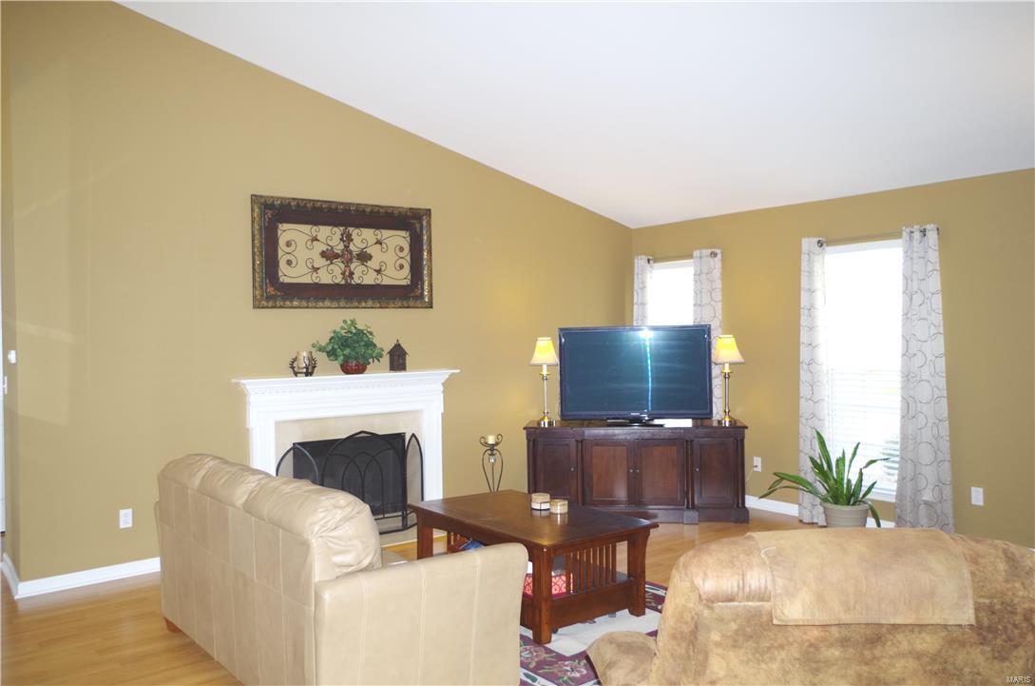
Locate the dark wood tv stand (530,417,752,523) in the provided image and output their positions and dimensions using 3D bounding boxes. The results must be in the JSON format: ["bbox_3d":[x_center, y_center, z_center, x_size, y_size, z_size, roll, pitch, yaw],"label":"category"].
[{"bbox_3d":[0.924,1.009,6.148,1.698,0.730,0.493,-1,1,6],"label":"dark wood tv stand"}]

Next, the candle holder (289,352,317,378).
[{"bbox_3d":[-1.485,0.150,5.379,0.180,0.175,0.170,-2,2,-37],"label":"candle holder"}]

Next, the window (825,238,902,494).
[{"bbox_3d":[2.532,0.205,5.642,0.110,1.850,0.690,-1,1,-38],"label":"window"}]

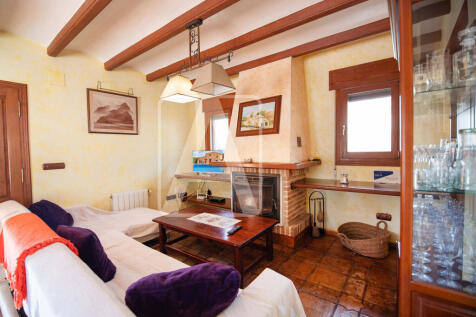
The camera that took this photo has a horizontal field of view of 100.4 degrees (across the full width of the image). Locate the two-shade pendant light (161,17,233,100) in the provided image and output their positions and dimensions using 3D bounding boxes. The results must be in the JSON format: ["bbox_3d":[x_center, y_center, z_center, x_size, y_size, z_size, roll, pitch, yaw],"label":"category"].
[{"bbox_3d":[-0.453,-1.063,2.121,0.972,0.768,0.318,2,3,37],"label":"two-shade pendant light"}]

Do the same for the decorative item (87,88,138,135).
[{"bbox_3d":[-2.092,-0.762,3.398,0.031,0.684,0.780,2,3,37],"label":"decorative item"}]

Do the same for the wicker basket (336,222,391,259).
[{"bbox_3d":[1.488,0.939,2.362,0.534,0.314,0.492,2,3,37],"label":"wicker basket"}]

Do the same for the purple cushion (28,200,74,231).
[{"bbox_3d":[-1.811,0.538,1.928,0.432,0.396,0.156,2,41,37],"label":"purple cushion"}]

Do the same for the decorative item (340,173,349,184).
[{"bbox_3d":[1.415,0.261,2.628,0.090,0.146,0.090,2,3,37],"label":"decorative item"}]

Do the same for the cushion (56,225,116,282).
[{"bbox_3d":[-0.995,0.537,1.216,0.432,0.396,0.162,2,30,37],"label":"cushion"}]

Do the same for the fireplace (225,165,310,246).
[{"bbox_3d":[0.409,0.571,3.054,1.224,0.996,0.732,2,3,37],"label":"fireplace"}]

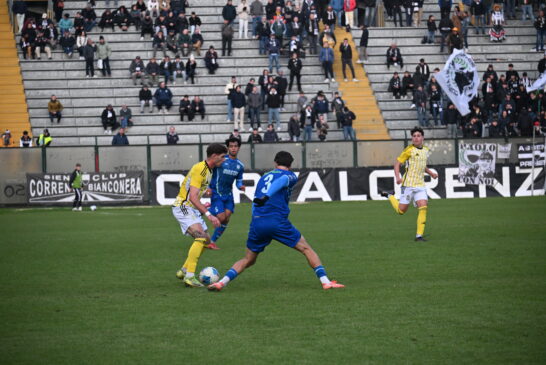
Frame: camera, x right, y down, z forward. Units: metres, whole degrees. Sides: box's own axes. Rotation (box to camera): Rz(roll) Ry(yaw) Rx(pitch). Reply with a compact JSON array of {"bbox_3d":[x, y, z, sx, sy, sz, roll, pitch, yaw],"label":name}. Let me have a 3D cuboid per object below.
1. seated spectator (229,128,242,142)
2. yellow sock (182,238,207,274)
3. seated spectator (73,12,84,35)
[{"bbox_3d":[-1.438,-1.500,114.400,0.500,1.120,0.720,-1,0,-6],"label":"seated spectator"},{"bbox_3d":[-0.848,0.815,32.800,0.150,0.390,0.120,17,0,11],"label":"yellow sock"},{"bbox_3d":[-8.062,-6.512,123.000,0.500,1.120,0.720,-1,0,-6],"label":"seated spectator"}]

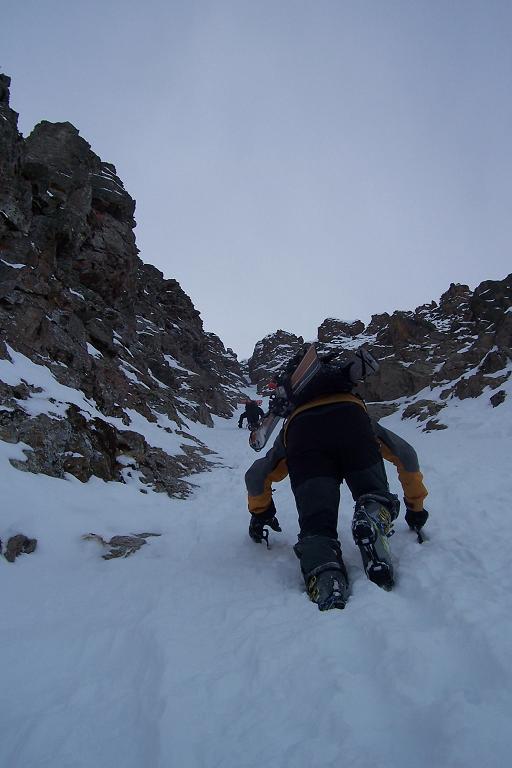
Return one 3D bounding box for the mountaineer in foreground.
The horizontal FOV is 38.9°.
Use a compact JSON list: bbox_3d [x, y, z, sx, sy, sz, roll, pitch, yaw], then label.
[{"bbox_3d":[0.410,0.480,3.620,0.930,1.500,0.950,1,-32,-2],"label":"mountaineer in foreground"}]

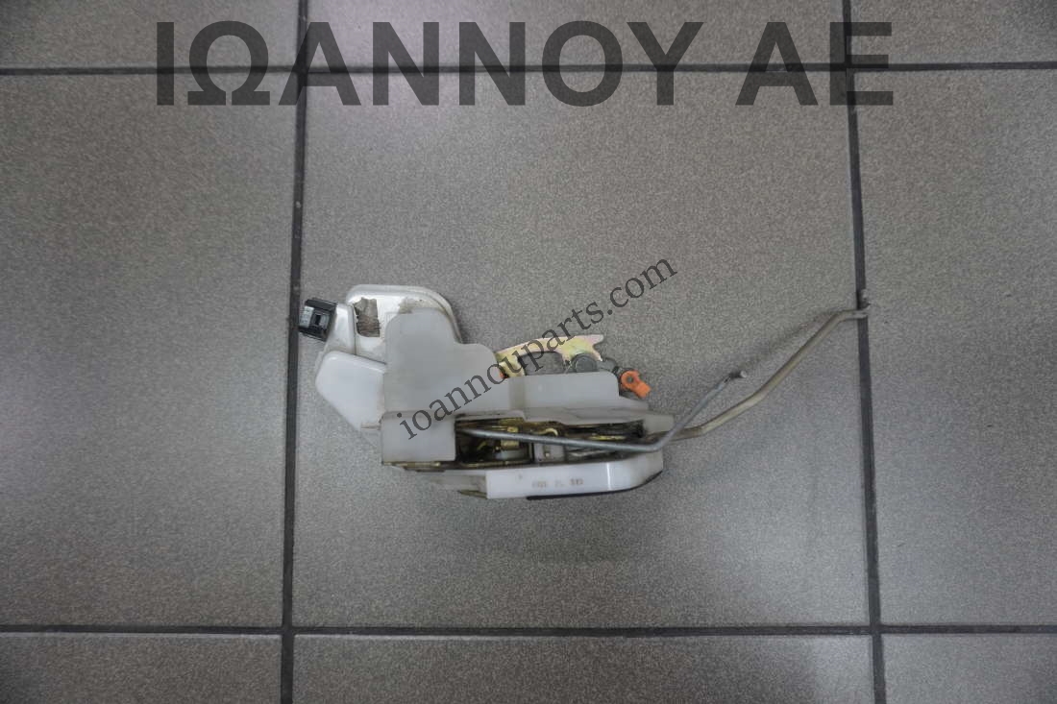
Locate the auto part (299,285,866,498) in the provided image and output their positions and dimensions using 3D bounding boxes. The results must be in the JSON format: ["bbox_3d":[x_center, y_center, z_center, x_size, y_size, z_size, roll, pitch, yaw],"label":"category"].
[{"bbox_3d":[0.030,0.022,0.388,0.313,0.060,0.118,0,85,0],"label":"auto part"}]

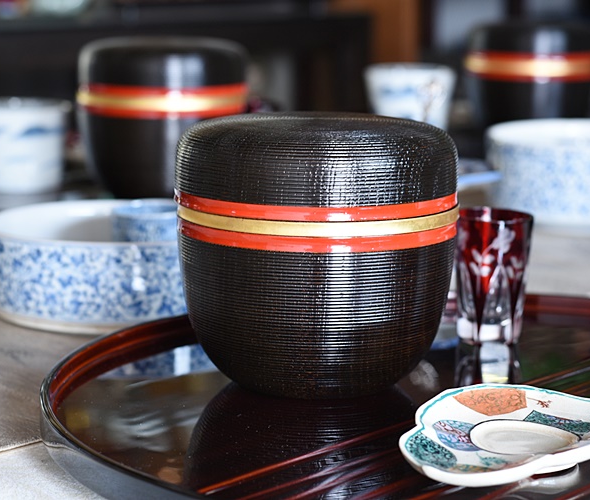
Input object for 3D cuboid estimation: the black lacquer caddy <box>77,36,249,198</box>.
[{"bbox_3d":[-0.099,-0.095,1.182,0.128,0.120,0.128,0,11,0],"label":"black lacquer caddy"}]

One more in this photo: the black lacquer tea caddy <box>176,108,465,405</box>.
[{"bbox_3d":[0.011,0.001,0.706,0.128,0.119,0.128,0,11,0],"label":"black lacquer tea caddy"}]

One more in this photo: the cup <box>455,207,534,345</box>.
[{"bbox_3d":[0.098,0.012,0.792,0.043,0.064,0.043,0,11,0],"label":"cup"}]

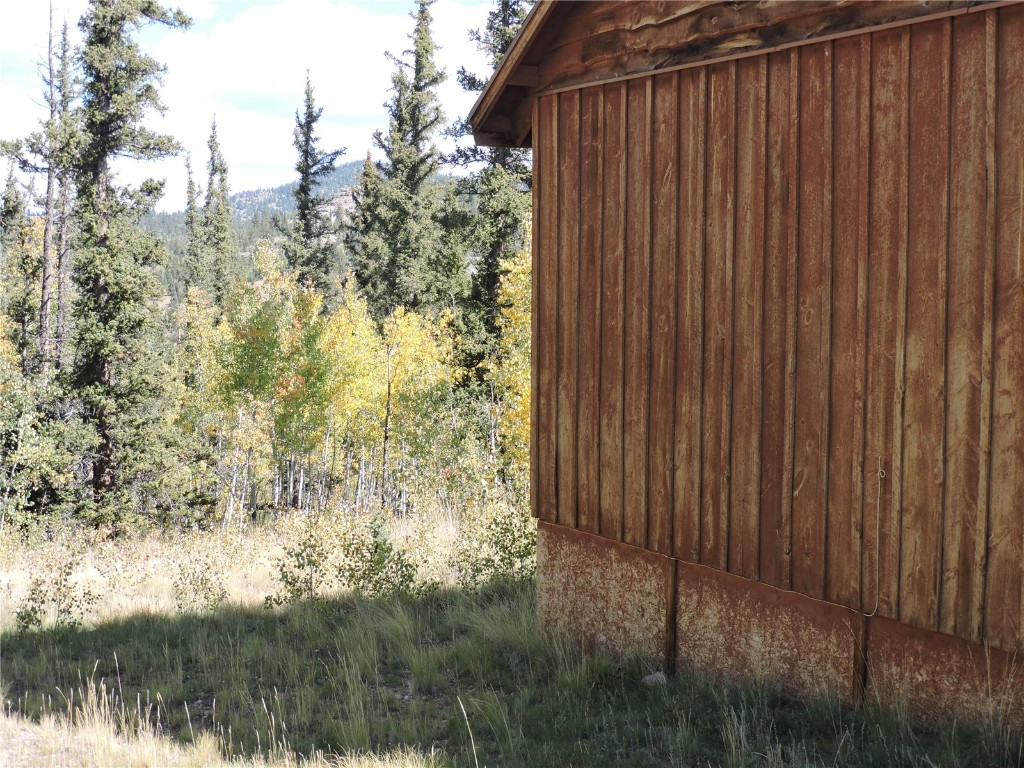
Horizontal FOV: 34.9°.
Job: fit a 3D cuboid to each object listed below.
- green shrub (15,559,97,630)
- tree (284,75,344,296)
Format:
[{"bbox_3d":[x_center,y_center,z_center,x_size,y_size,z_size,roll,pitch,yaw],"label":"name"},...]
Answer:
[{"bbox_3d":[-3.330,1.540,11.900,0.600,0.550,0.550,0,4,0],"label":"green shrub"},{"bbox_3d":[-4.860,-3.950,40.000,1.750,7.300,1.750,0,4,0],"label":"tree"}]

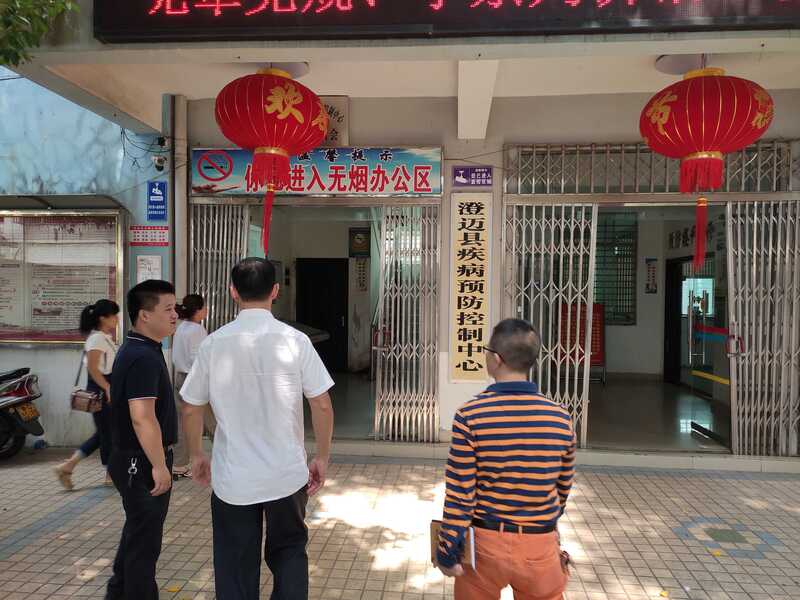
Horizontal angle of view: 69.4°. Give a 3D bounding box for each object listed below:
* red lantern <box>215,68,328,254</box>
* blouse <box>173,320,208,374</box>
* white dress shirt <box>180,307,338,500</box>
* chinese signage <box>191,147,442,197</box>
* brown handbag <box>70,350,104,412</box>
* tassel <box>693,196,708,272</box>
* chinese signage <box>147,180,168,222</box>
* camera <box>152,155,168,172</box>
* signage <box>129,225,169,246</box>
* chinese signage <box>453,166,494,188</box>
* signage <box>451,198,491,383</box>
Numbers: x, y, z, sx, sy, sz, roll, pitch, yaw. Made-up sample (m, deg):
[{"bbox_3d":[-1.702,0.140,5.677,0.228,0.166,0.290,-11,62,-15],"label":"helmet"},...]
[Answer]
[{"bbox_3d":[-1.012,-1.091,4.550,0.860,1.460,0.860,1,1,5],"label":"red lantern"},{"bbox_3d":[-1.741,0.405,4.920,0.290,0.470,0.420,0,1,-32],"label":"blouse"},{"bbox_3d":[-0.559,0.410,2.300,0.590,0.740,0.310,0,1,-10],"label":"white dress shirt"},{"bbox_3d":[-0.867,-1.302,5.912,2.589,0.487,0.070,1,1,5],"label":"chinese signage"},{"bbox_3d":[-2.535,0.660,4.680,0.250,0.480,0.130,1,1,18],"label":"brown handbag"},{"bbox_3d":[2.046,-0.446,3.930,0.095,0.510,0.085,0,1,5],"label":"tassel"},{"bbox_3d":[-2.424,-0.985,5.780,0.200,0.400,0.020,0,1,5],"label":"chinese signage"},{"bbox_3d":[-2.346,-1.337,5.660,0.130,0.155,0.150,0,1,0],"label":"camera"},{"bbox_3d":[-2.507,-0.636,5.793,0.396,0.200,0.020,1,1,5],"label":"signage"},{"bbox_3d":[0.715,-1.209,5.670,0.392,0.212,0.020,0,1,5],"label":"chinese signage"},{"bbox_3d":[0.716,-0.122,5.839,0.410,1.898,0.040,1,1,5],"label":"signage"}]

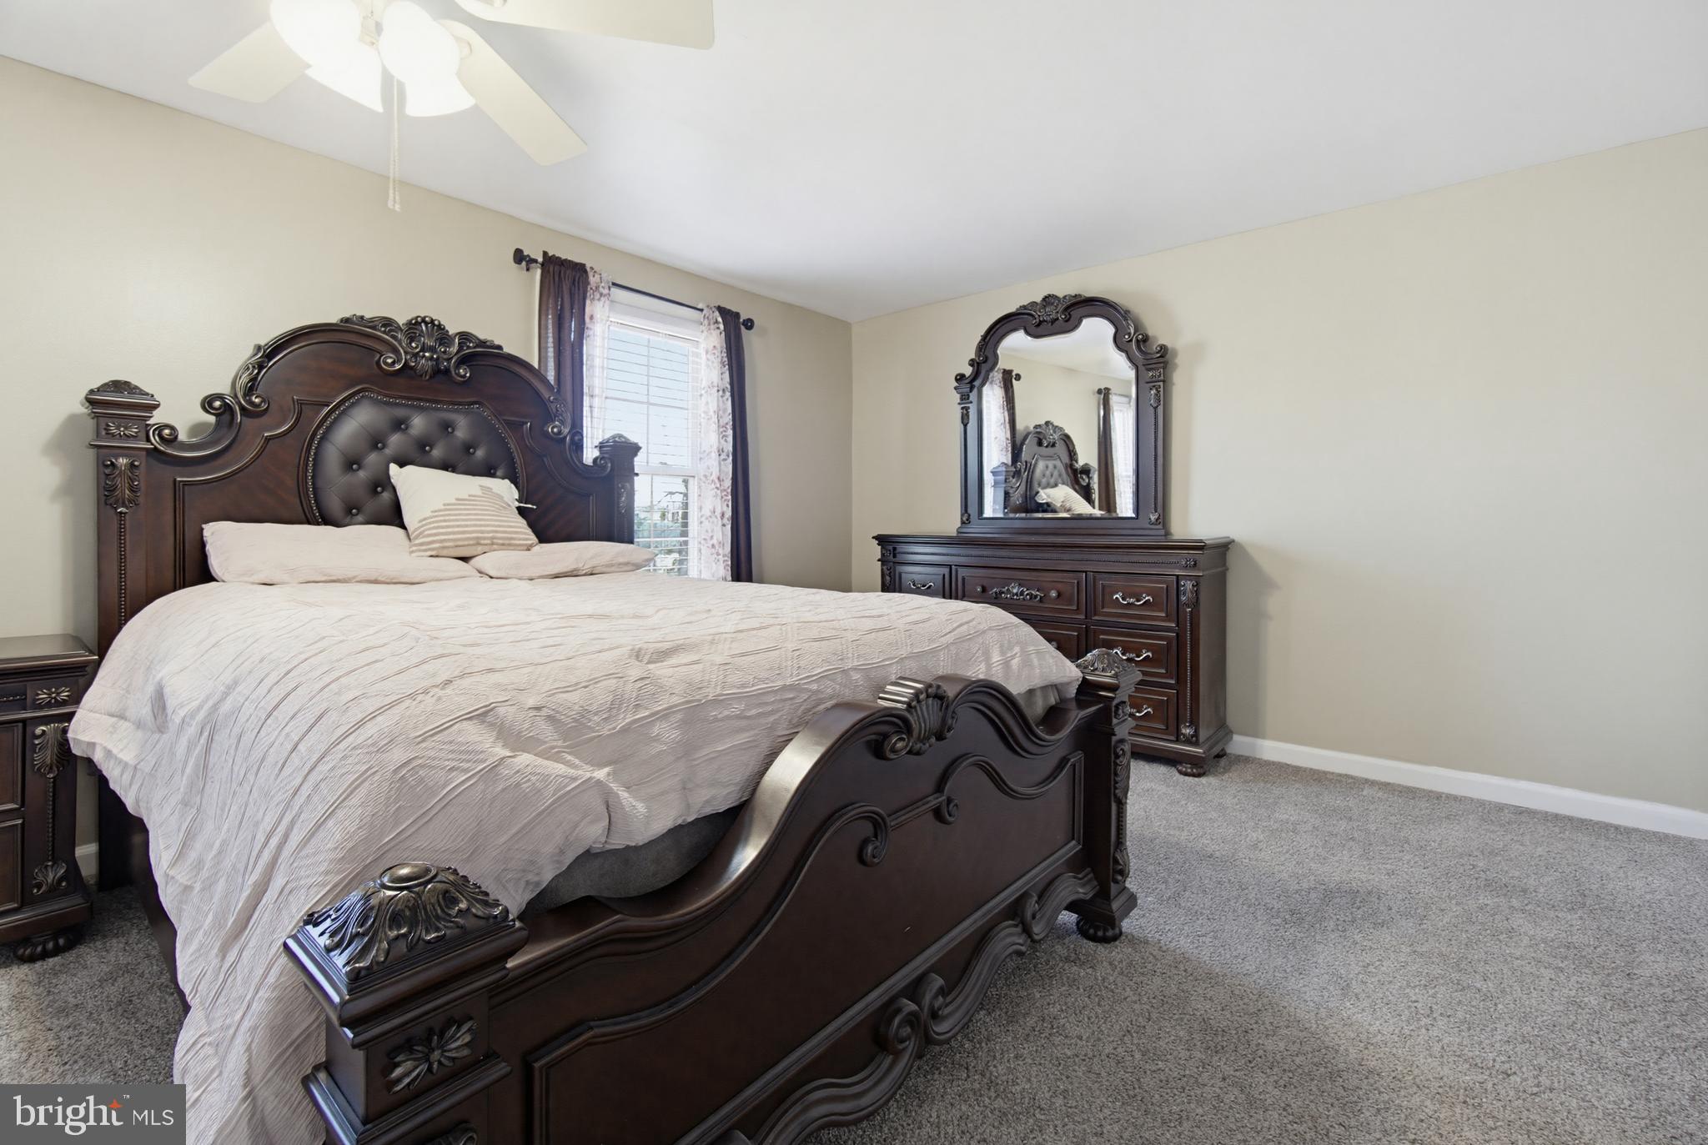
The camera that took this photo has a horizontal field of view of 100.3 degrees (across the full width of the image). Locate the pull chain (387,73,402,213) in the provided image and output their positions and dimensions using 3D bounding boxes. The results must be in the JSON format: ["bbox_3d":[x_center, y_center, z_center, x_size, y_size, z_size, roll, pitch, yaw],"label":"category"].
[{"bbox_3d":[-0.915,-0.866,1.420,0.022,0.290,0.028,2,3,40],"label":"pull chain"}]

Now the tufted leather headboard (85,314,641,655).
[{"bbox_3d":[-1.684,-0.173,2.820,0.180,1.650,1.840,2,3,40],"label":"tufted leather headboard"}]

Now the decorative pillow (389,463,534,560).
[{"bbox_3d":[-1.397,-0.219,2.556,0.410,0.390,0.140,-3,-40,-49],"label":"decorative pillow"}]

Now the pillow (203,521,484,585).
[{"bbox_3d":[-1.659,-0.069,2.340,0.430,0.190,0.670,2,3,40],"label":"pillow"}]

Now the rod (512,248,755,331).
[{"bbox_3d":[-1.044,-1.396,3.605,0.100,0.075,1.370,2,3,40],"label":"rod"}]

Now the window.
[{"bbox_3d":[-1.154,-0.557,3.629,0.100,1.550,0.900,2,3,40],"label":"window"}]

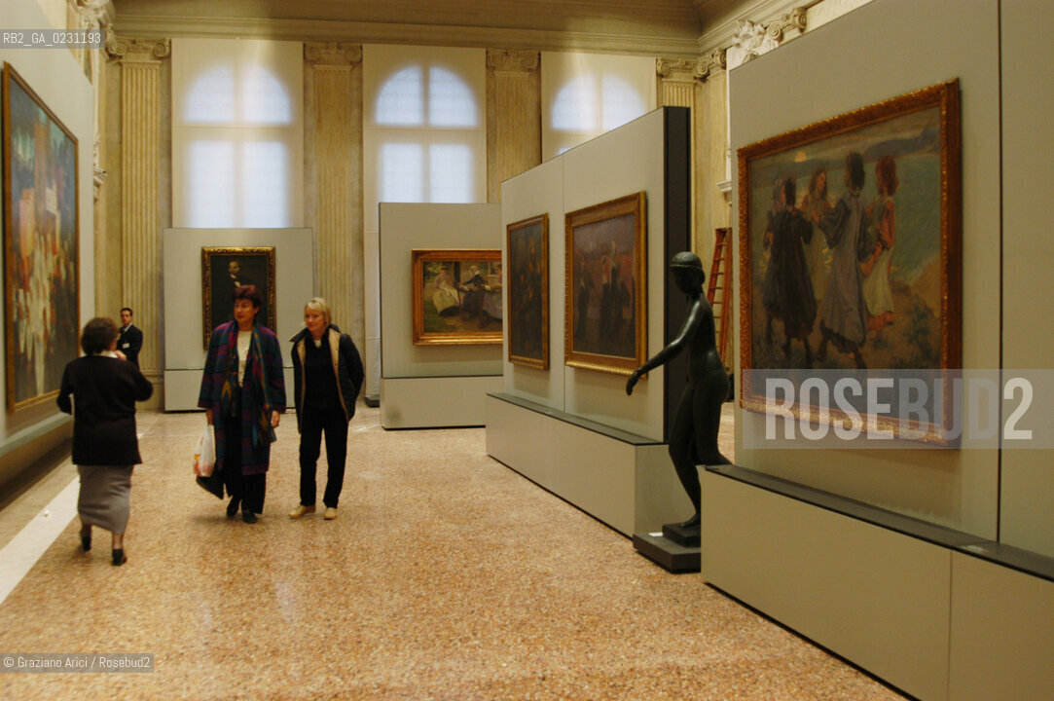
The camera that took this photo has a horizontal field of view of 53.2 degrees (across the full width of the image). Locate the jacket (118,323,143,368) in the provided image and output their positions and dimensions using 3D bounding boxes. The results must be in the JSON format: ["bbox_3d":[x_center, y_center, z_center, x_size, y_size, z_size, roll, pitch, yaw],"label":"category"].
[{"bbox_3d":[-5.164,0.014,13.714,0.470,0.750,0.280,1,2,25],"label":"jacket"}]

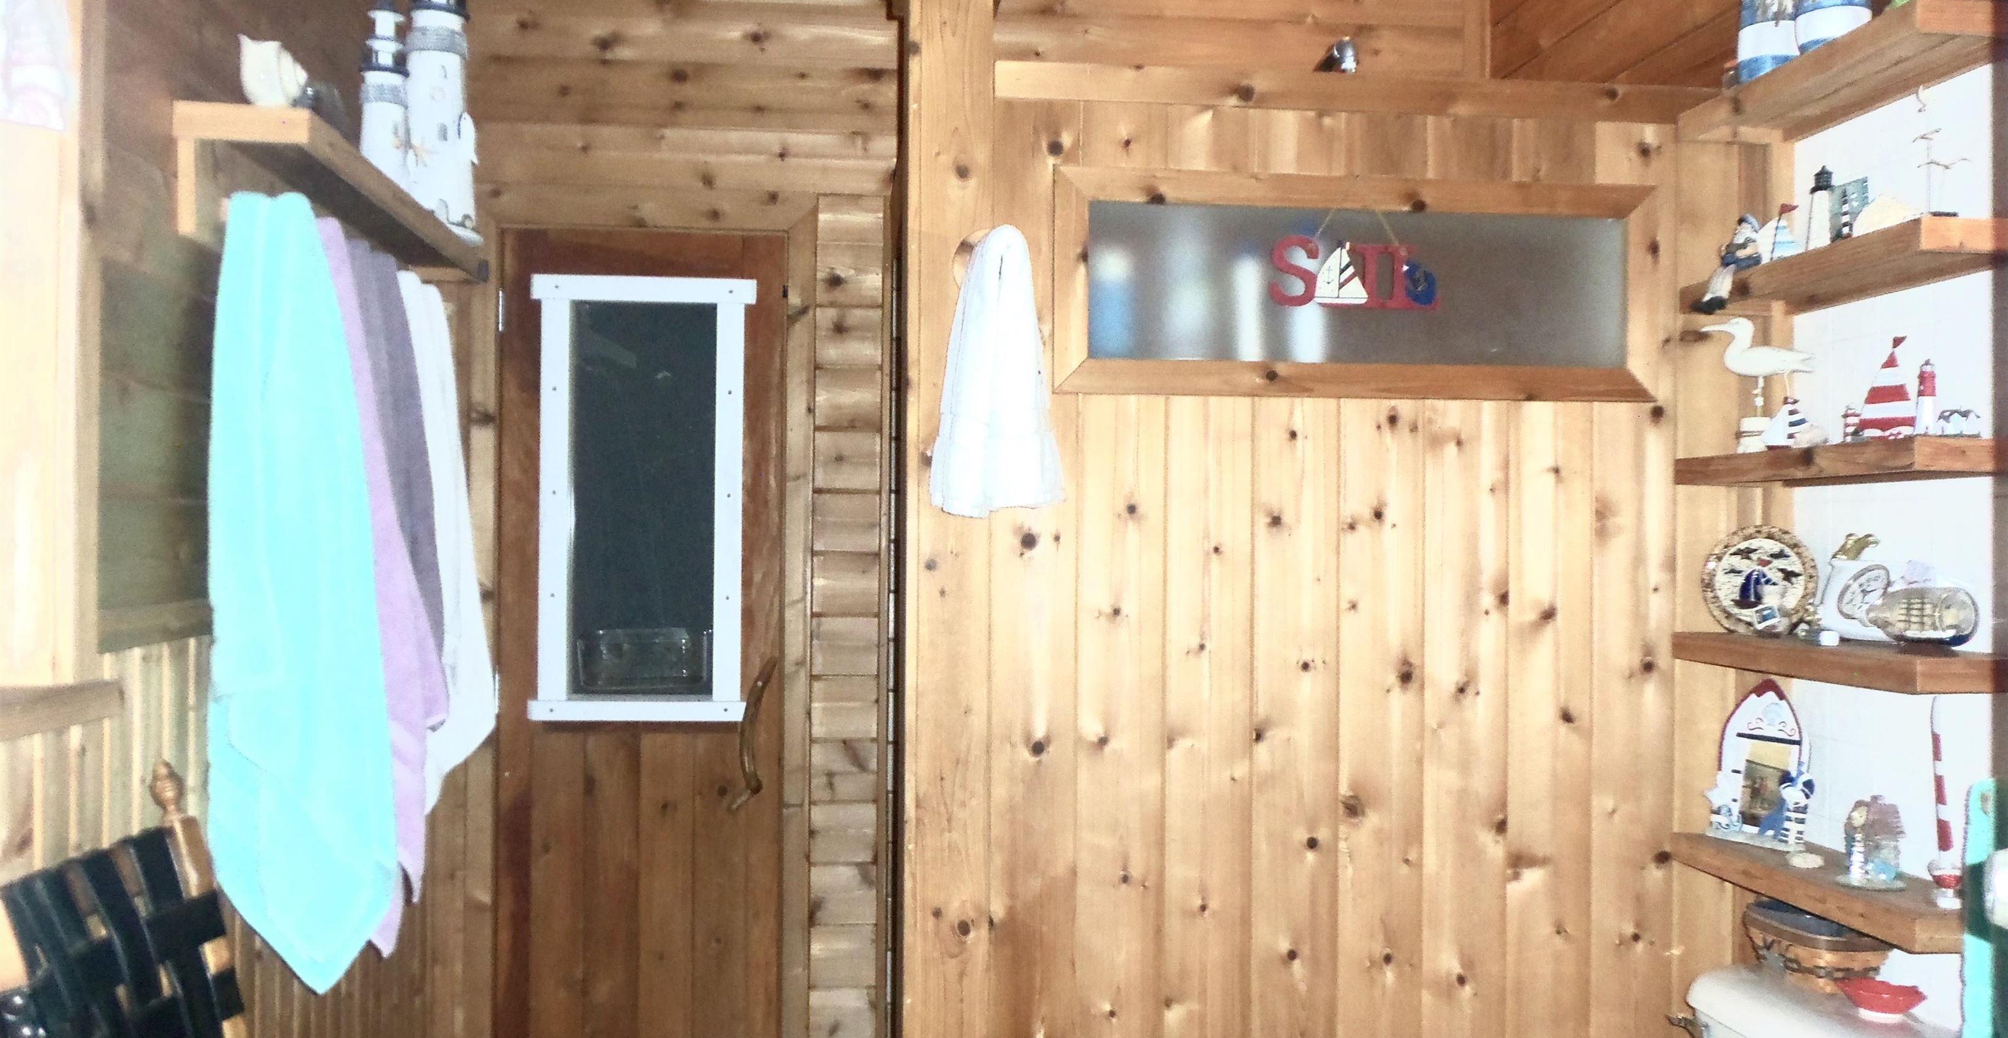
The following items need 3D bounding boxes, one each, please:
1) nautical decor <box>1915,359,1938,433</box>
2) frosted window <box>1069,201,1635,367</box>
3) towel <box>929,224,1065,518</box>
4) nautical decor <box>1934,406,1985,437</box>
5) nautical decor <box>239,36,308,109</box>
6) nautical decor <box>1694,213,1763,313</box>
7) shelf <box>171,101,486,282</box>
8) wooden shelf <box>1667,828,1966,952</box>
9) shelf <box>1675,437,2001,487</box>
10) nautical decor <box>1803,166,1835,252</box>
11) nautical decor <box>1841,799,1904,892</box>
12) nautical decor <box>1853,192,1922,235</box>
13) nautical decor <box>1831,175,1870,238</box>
[{"bbox_3d":[1.112,-0.141,1.963,0.026,0.104,0.026,0,0,24],"label":"nautical decor"},{"bbox_3d":[0.521,-0.338,2.380,0.808,0.225,0.040,0,0,-6],"label":"frosted window"},{"bbox_3d":[-0.009,-0.201,2.253,0.180,0.401,0.100,0,0,-6],"label":"towel"},{"bbox_3d":[1.160,-0.116,1.972,0.058,0.042,0.030,0,0,5],"label":"nautical decor"},{"bbox_3d":[-0.917,-0.553,2.038,0.076,0.095,0.075,1,0,-6],"label":"nautical decor"},{"bbox_3d":[1.002,-0.351,2.244,0.065,0.136,0.052,1,0,-15],"label":"nautical decor"},{"bbox_3d":[-0.963,-0.413,2.440,0.155,0.155,1.010,0,0,-6],"label":"shelf"},{"bbox_3d":[1.114,0.484,2.150,0.185,0.036,0.542,0,0,-6],"label":"wooden shelf"},{"bbox_3d":[1.118,-0.070,2.153,0.185,0.036,0.542,0,0,-6],"label":"shelf"},{"bbox_3d":[1.118,-0.419,2.223,0.038,0.130,0.038,0,-1,31],"label":"nautical decor"},{"bbox_3d":[1.111,0.411,2.082,0.085,0.108,0.075,0,0,31],"label":"nautical decor"},{"bbox_3d":[1.141,-0.387,2.097,0.065,0.058,0.083,1,-1,-43],"label":"nautical decor"},{"bbox_3d":[1.151,-0.411,2.240,0.028,0.109,0.088,1,0,-15],"label":"nautical decor"}]

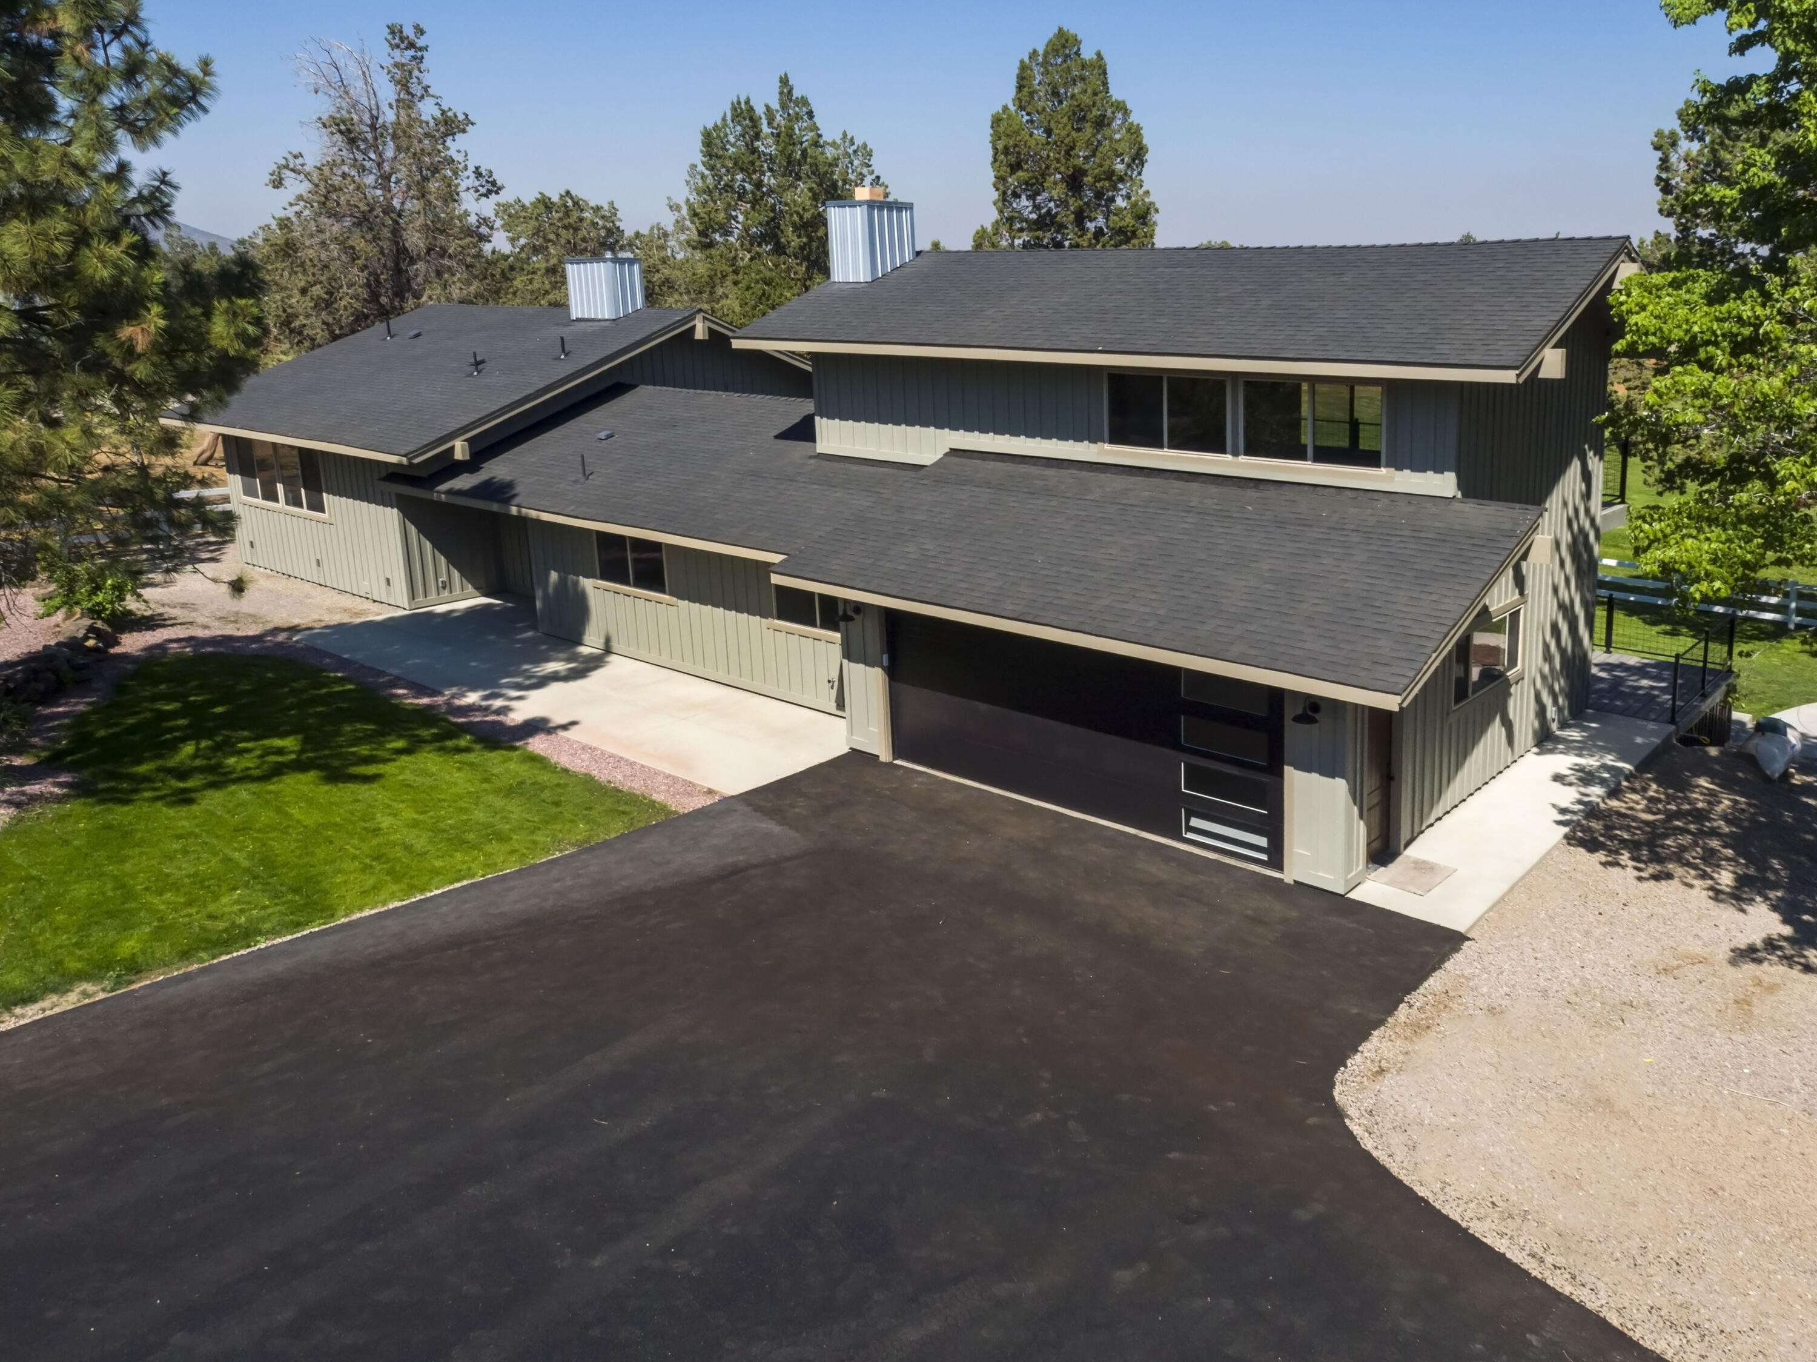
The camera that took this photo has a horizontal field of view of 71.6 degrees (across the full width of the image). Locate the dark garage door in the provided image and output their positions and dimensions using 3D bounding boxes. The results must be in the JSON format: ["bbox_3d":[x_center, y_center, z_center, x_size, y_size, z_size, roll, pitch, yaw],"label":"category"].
[{"bbox_3d":[1.947,0.536,15.004,5.580,2.150,0.300,14,23,40],"label":"dark garage door"}]

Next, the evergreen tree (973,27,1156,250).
[{"bbox_3d":[4.346,-11.334,36.140,5.089,12.399,5.089,1,17,6],"label":"evergreen tree"}]

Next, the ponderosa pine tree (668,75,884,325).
[{"bbox_3d":[-3.700,-10.967,36.849,6.168,11.460,6.168,-2,17,-5],"label":"ponderosa pine tree"}]

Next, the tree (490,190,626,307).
[{"bbox_3d":[-12.024,-12.145,44.915,5.237,9.171,5.237,-5,18,-14],"label":"tree"}]

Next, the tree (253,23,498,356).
[{"bbox_3d":[-16.284,-12.780,39.746,7.605,13.509,7.605,-7,18,-20],"label":"tree"}]

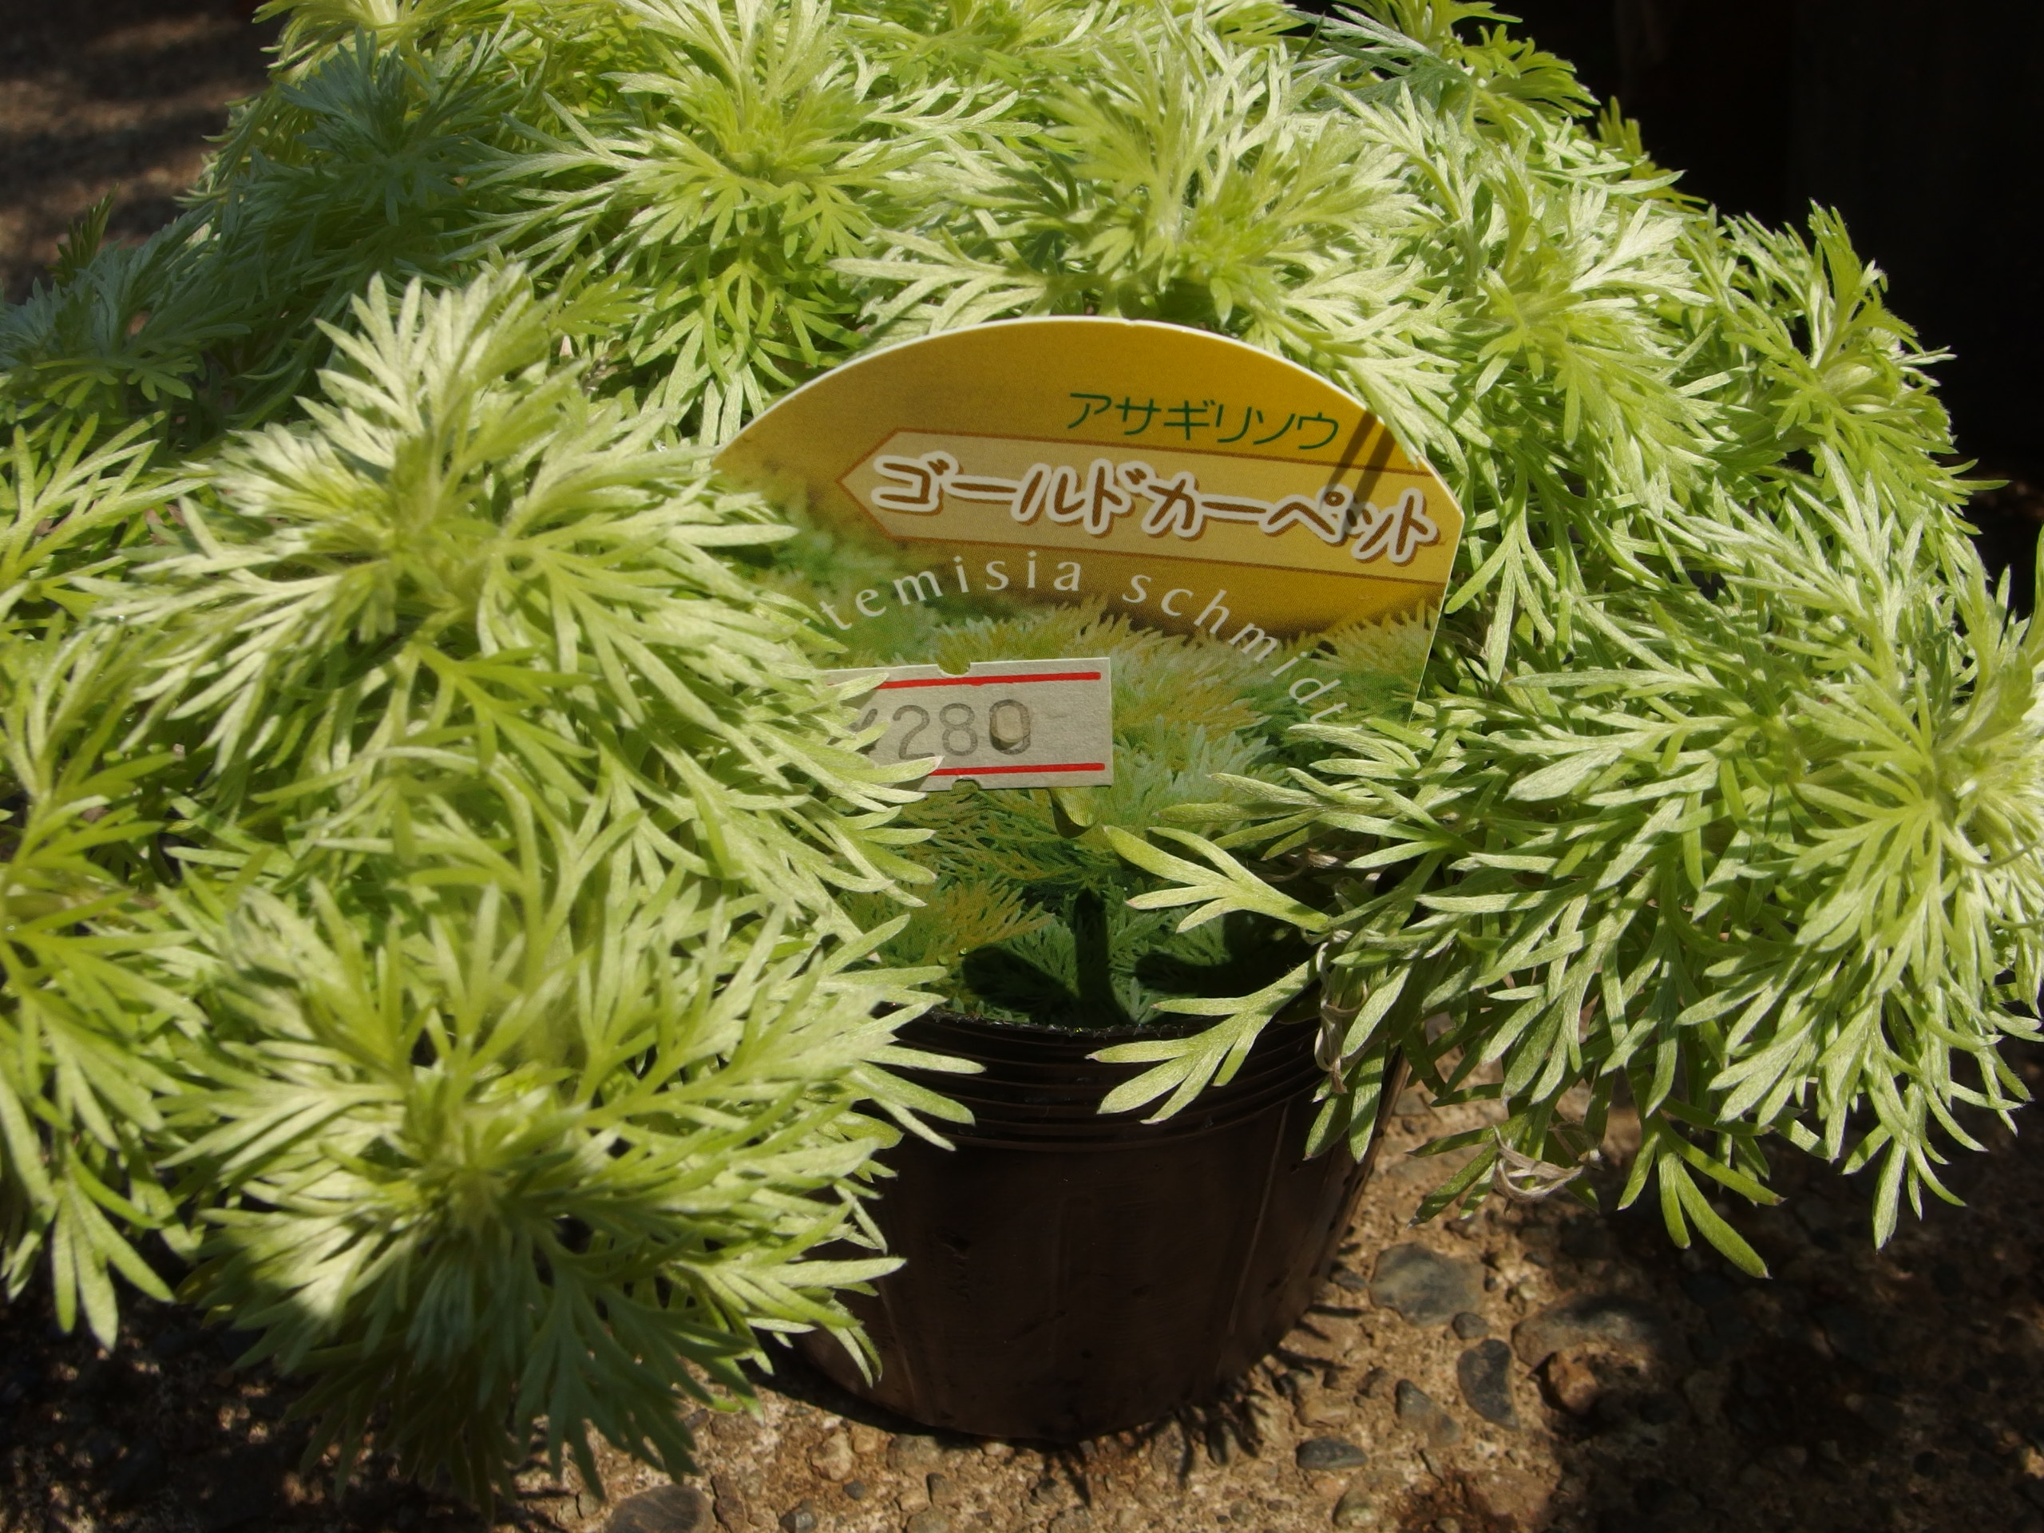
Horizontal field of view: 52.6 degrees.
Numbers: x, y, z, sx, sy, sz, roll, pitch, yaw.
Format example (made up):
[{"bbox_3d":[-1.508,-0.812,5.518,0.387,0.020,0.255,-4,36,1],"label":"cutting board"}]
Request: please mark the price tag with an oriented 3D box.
[{"bbox_3d":[-0.004,-0.003,0.151,0.022,0.012,0.001,-2,41,1],"label":"price tag"}]

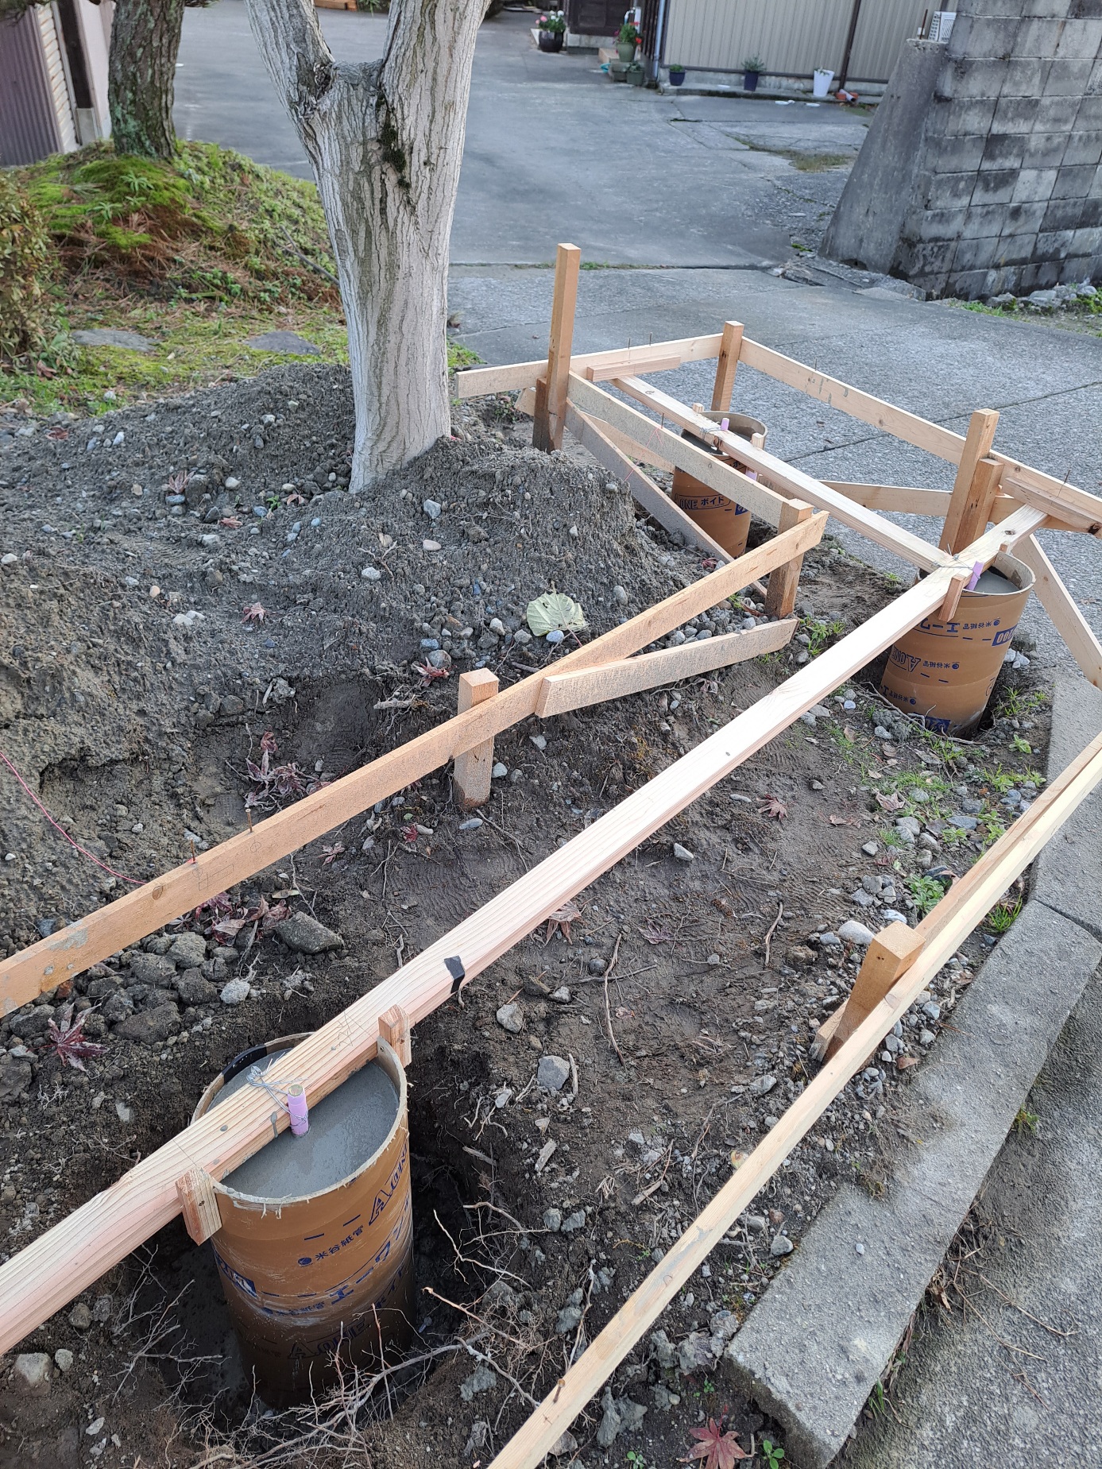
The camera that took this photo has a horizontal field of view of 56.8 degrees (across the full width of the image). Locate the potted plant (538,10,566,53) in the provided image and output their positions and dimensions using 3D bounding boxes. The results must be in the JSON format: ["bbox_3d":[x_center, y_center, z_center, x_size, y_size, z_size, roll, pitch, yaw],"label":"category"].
[{"bbox_3d":[0.009,-10.490,15.200,0.400,0.500,0.380,4,38,0],"label":"potted plant"}]

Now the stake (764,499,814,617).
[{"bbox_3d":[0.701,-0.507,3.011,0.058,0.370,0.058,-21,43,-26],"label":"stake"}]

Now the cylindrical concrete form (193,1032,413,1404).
[{"bbox_3d":[-0.385,0.789,1.681,0.310,0.600,0.310,3,37,-2],"label":"cylindrical concrete form"}]

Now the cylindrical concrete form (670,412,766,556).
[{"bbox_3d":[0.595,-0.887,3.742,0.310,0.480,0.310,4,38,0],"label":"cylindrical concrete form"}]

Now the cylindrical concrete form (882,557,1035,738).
[{"bbox_3d":[1.194,-0.268,3.055,0.310,0.520,0.310,4,38,0],"label":"cylindrical concrete form"}]

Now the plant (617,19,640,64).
[{"bbox_3d":[0.981,-8.779,12.900,0.290,0.440,0.280,4,38,0],"label":"plant"}]

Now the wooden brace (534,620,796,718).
[{"bbox_3d":[0.349,-0.193,2.660,0.020,0.097,1.150,33,31,31],"label":"wooden brace"}]

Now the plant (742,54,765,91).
[{"bbox_3d":[2.486,-8.120,12.500,0.270,0.360,0.260,4,38,0],"label":"plant"}]

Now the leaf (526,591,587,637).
[{"bbox_3d":[0.016,-0.325,2.764,0.160,0.030,0.150,-10,57,-10],"label":"leaf"}]

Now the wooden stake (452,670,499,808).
[{"bbox_3d":[-0.167,0.019,2.238,0.055,0.351,0.055,-18,45,-29],"label":"wooden stake"}]

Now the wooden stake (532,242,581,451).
[{"bbox_3d":[0.031,-1.430,3.812,0.062,0.761,0.095,-20,44,-28],"label":"wooden stake"}]

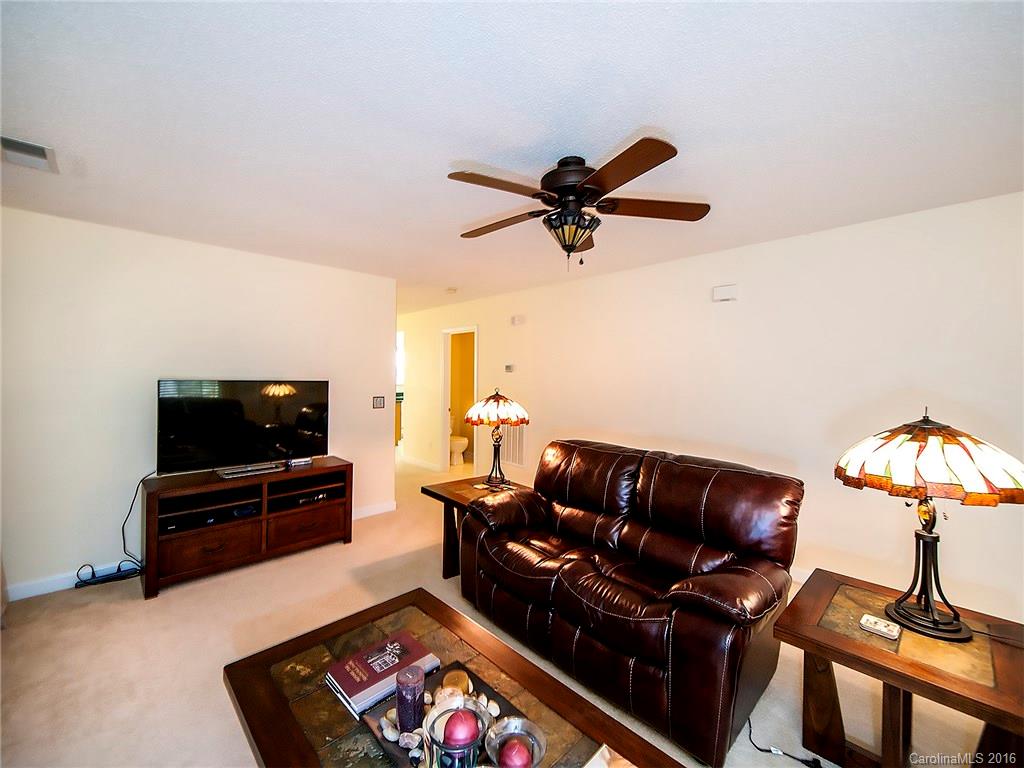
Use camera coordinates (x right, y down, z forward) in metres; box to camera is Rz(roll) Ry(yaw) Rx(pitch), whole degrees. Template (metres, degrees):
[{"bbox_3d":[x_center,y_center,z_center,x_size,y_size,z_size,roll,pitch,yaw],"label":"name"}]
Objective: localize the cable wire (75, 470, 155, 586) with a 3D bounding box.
[{"bbox_3d":[-2.658,0.986,2.789,0.400,0.700,0.170,0,1,-45],"label":"cable wire"}]

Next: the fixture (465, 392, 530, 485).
[{"bbox_3d":[-0.116,0.404,3.231,0.506,0.734,0.506,1,1,0],"label":"fixture"}]

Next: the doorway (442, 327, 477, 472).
[{"bbox_3d":[-0.716,0.262,5.917,0.140,2.103,0.780,0,1,-45],"label":"doorway"}]

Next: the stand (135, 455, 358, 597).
[{"bbox_3d":[-1.945,0.999,3.163,1.297,0.678,0.370,0,1,-45],"label":"stand"}]

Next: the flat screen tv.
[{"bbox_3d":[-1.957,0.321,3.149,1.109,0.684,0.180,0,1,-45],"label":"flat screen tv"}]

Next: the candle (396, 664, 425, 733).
[{"bbox_3d":[-0.269,0.835,1.099,0.072,0.125,0.072,1,1,0],"label":"candle"}]

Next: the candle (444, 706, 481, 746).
[{"bbox_3d":[-0.115,0.800,0.950,0.082,0.088,0.082,1,1,0],"label":"candle"}]

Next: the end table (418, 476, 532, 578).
[{"bbox_3d":[-0.245,1.064,3.067,0.625,0.585,0.605,0,1,-45],"label":"end table"}]

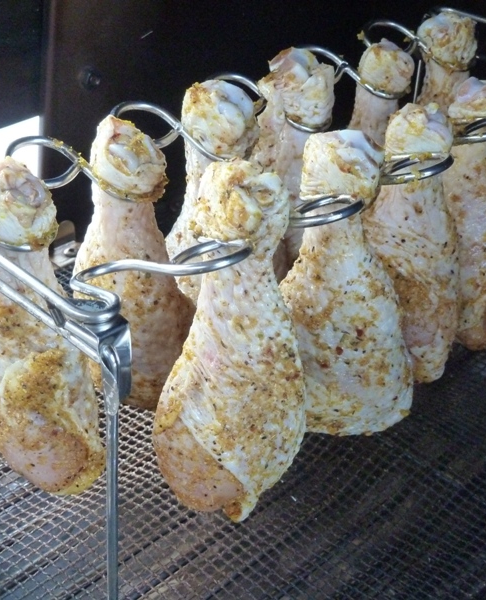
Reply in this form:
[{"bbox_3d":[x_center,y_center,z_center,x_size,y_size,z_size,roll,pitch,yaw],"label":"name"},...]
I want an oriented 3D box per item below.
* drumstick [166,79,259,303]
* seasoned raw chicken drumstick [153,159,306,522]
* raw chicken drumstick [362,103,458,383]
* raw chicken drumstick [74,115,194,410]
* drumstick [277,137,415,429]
[{"bbox_3d":[-0.012,-0.035,0.461,0.052,0.133,0.052,0,32,-1],"label":"drumstick"},{"bbox_3d":[-0.004,0.021,0.394,0.062,0.159,0.058,1,32,-1],"label":"seasoned raw chicken drumstick"},{"bbox_3d":[0.076,-0.022,0.453,0.053,0.136,0.051,3,32,11],"label":"raw chicken drumstick"},{"bbox_3d":[-0.047,-0.012,0.428,0.053,0.137,0.053,-3,32,-6],"label":"raw chicken drumstick"},{"bbox_3d":[0.041,-0.004,0.419,0.058,0.138,0.054,-1,32,8],"label":"drumstick"}]

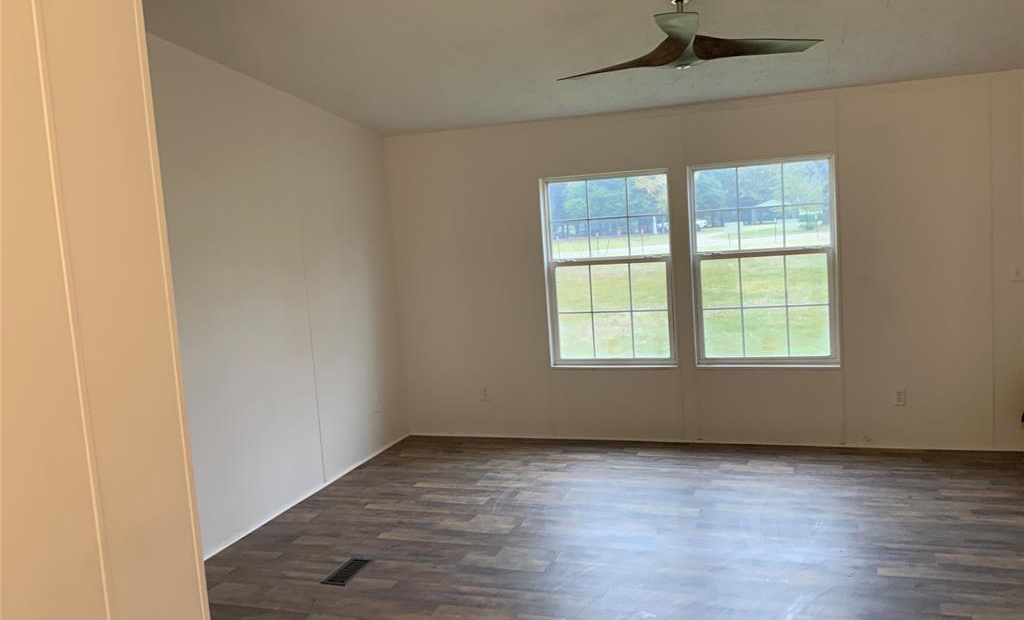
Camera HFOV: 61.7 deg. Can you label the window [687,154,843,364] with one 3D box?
[{"bbox_3d":[1.649,-0.295,5.632,0.908,1.350,0.090,-2,7,20],"label":"window"}]

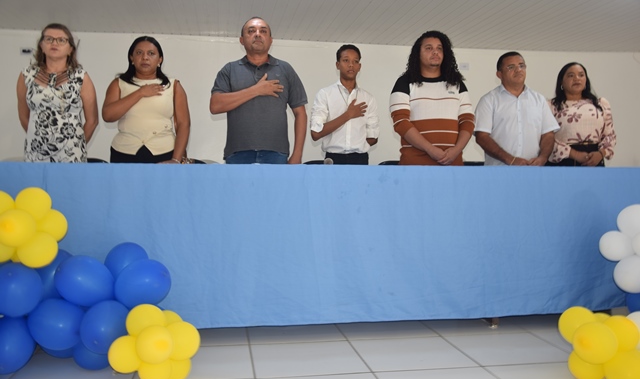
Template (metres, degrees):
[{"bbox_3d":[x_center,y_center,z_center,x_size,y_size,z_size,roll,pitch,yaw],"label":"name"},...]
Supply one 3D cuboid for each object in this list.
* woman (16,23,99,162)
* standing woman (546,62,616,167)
[{"bbox_3d":[-1.549,-0.164,3.488,0.480,1.641,0.340,0,1,-15],"label":"woman"},{"bbox_3d":[1.839,-0.121,4.164,0.470,1.547,0.330,0,1,-10],"label":"standing woman"}]

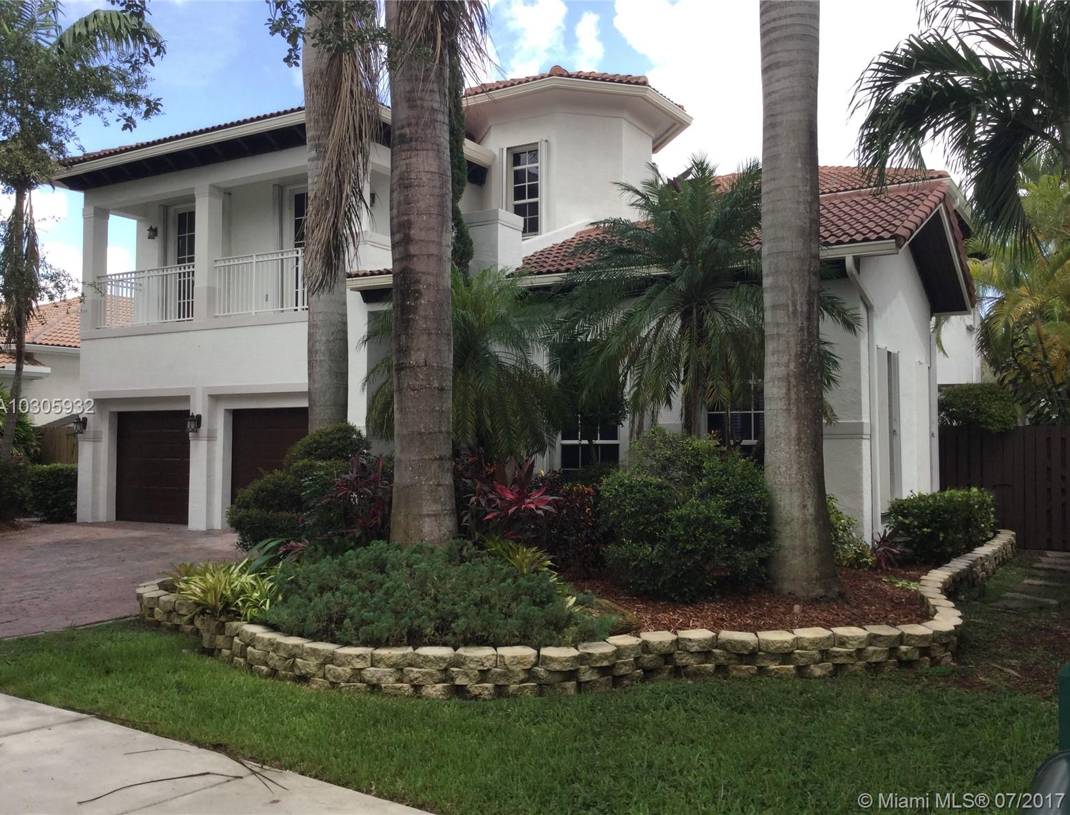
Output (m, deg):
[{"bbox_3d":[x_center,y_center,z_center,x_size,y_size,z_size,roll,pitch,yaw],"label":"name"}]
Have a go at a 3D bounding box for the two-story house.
[{"bbox_3d":[0.308,-1.864,20.346,15.750,8.250,12.950,-1,-3,31],"label":"two-story house"}]

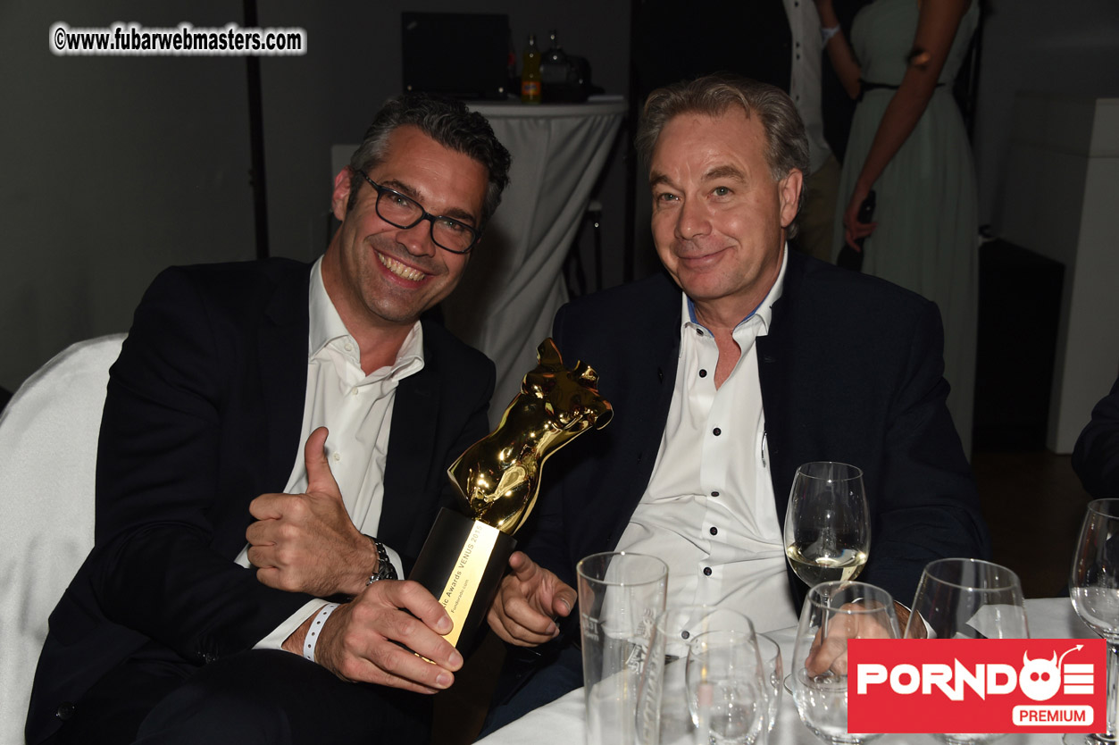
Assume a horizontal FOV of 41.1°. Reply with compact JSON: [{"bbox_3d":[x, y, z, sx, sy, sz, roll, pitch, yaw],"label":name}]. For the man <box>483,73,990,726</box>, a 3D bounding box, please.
[{"bbox_3d":[0.200,0.360,1.760,0.570,1.370,0.730,6,17,17],"label":"man"}]

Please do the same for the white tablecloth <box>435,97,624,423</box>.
[{"bbox_3d":[-0.156,-0.264,4.424,0.730,1.100,0.730,0,16,0],"label":"white tablecloth"}]

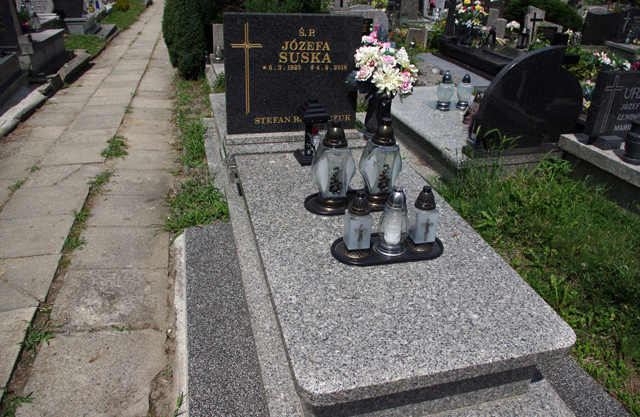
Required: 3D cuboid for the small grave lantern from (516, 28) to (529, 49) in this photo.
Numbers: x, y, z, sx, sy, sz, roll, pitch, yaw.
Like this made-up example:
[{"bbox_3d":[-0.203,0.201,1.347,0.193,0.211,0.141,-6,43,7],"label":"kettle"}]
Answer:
[{"bbox_3d":[3.041,-2.553,7.200,0.140,0.300,0.140,-4,27,-16],"label":"small grave lantern"}]

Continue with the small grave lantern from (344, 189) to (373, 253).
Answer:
[{"bbox_3d":[0.140,0.038,1.764,0.086,0.209,0.086,-5,29,-16],"label":"small grave lantern"}]

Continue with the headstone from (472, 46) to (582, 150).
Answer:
[{"bbox_3d":[1.237,-0.652,2.792,0.650,0.600,0.080,-4,27,-16],"label":"headstone"}]

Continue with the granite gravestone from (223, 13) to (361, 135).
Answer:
[{"bbox_3d":[-0.150,-0.764,2.751,0.771,0.642,0.080,-5,26,-15],"label":"granite gravestone"}]

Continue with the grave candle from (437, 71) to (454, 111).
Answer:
[{"bbox_3d":[1.138,-1.062,4.310,0.145,0.310,0.145,-5,26,-15],"label":"grave candle"}]

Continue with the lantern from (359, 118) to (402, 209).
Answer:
[{"bbox_3d":[0.270,-0.206,2.053,0.168,0.367,0.168,-4,29,-16],"label":"lantern"}]

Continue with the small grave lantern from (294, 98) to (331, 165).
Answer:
[{"bbox_3d":[-0.030,-0.392,2.412,0.145,0.316,0.145,-4,29,-16],"label":"small grave lantern"}]

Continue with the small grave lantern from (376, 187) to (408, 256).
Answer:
[{"bbox_3d":[0.287,0.034,1.800,0.115,0.260,0.115,-5,29,-15],"label":"small grave lantern"}]

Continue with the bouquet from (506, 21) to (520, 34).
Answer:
[{"bbox_3d":[4.239,-3.965,10.503,0.310,0.300,0.290,11,27,18],"label":"bouquet"}]

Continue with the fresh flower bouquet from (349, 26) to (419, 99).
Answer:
[{"bbox_3d":[0.363,-0.829,2.740,0.380,0.370,0.330,-5,26,-15],"label":"fresh flower bouquet"}]

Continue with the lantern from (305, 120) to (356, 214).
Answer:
[{"bbox_3d":[0.070,-0.185,1.991,0.172,0.362,0.172,-4,29,-16],"label":"lantern"}]

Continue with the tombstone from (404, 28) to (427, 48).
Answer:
[{"bbox_3d":[2.054,-3.615,10.184,0.460,0.420,0.150,7,26,9],"label":"tombstone"}]

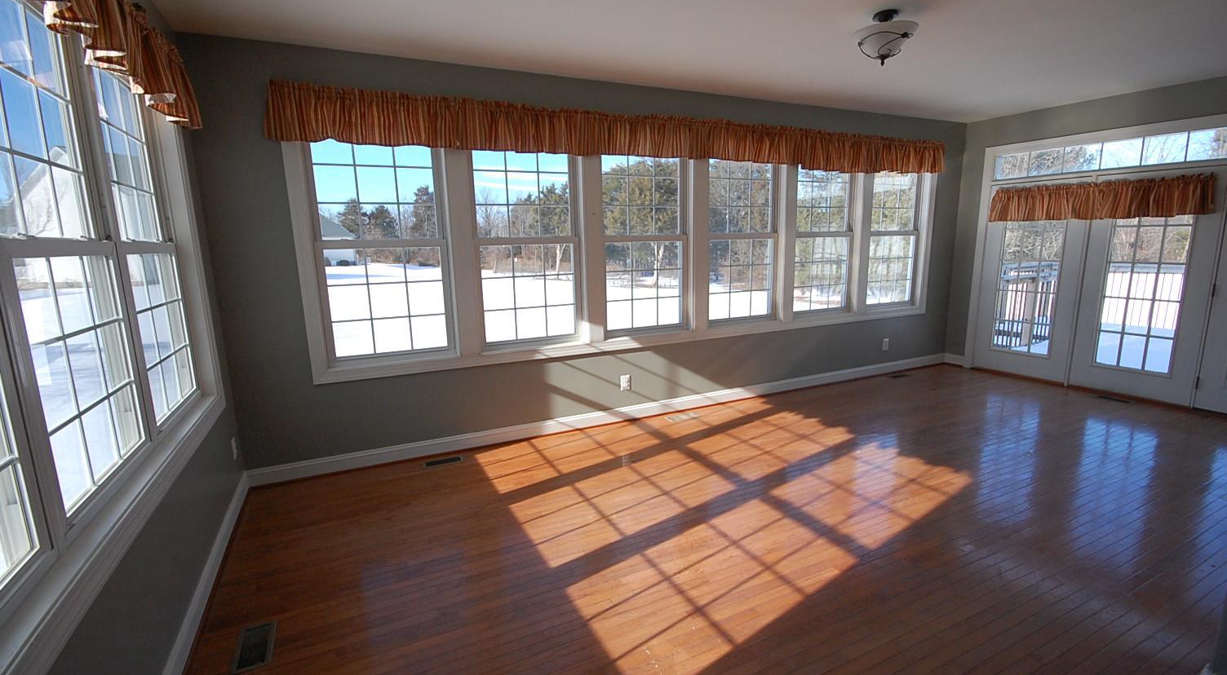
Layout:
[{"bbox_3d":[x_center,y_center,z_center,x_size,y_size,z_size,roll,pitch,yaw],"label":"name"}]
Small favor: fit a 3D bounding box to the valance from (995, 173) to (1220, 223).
[{"bbox_3d":[4.417,-1.274,5.090,0.100,0.340,1.680,-6,12,-26],"label":"valance"}]

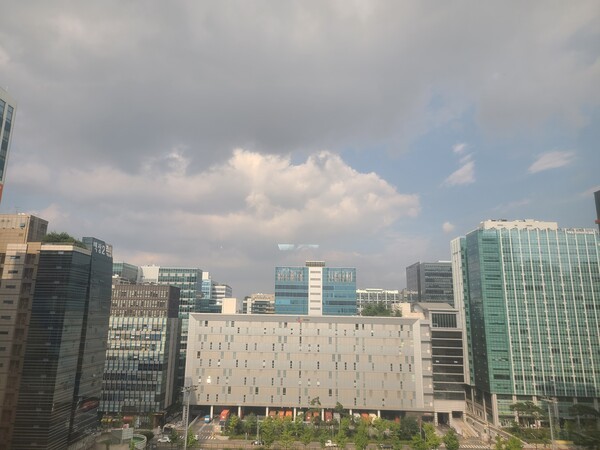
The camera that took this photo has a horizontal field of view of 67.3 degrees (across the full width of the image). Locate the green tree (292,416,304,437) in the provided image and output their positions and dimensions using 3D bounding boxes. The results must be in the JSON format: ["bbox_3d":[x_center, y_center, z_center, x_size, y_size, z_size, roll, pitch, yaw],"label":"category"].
[{"bbox_3d":[-0.500,75.920,170.700,4.520,7.740,4.520,0,-13,3],"label":"green tree"}]

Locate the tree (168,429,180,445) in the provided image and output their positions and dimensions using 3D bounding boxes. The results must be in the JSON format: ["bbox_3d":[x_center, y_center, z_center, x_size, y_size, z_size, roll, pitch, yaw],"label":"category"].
[{"bbox_3d":[-43.210,73.060,155.910,4.140,4.960,4.140,0,-13,3],"label":"tree"}]

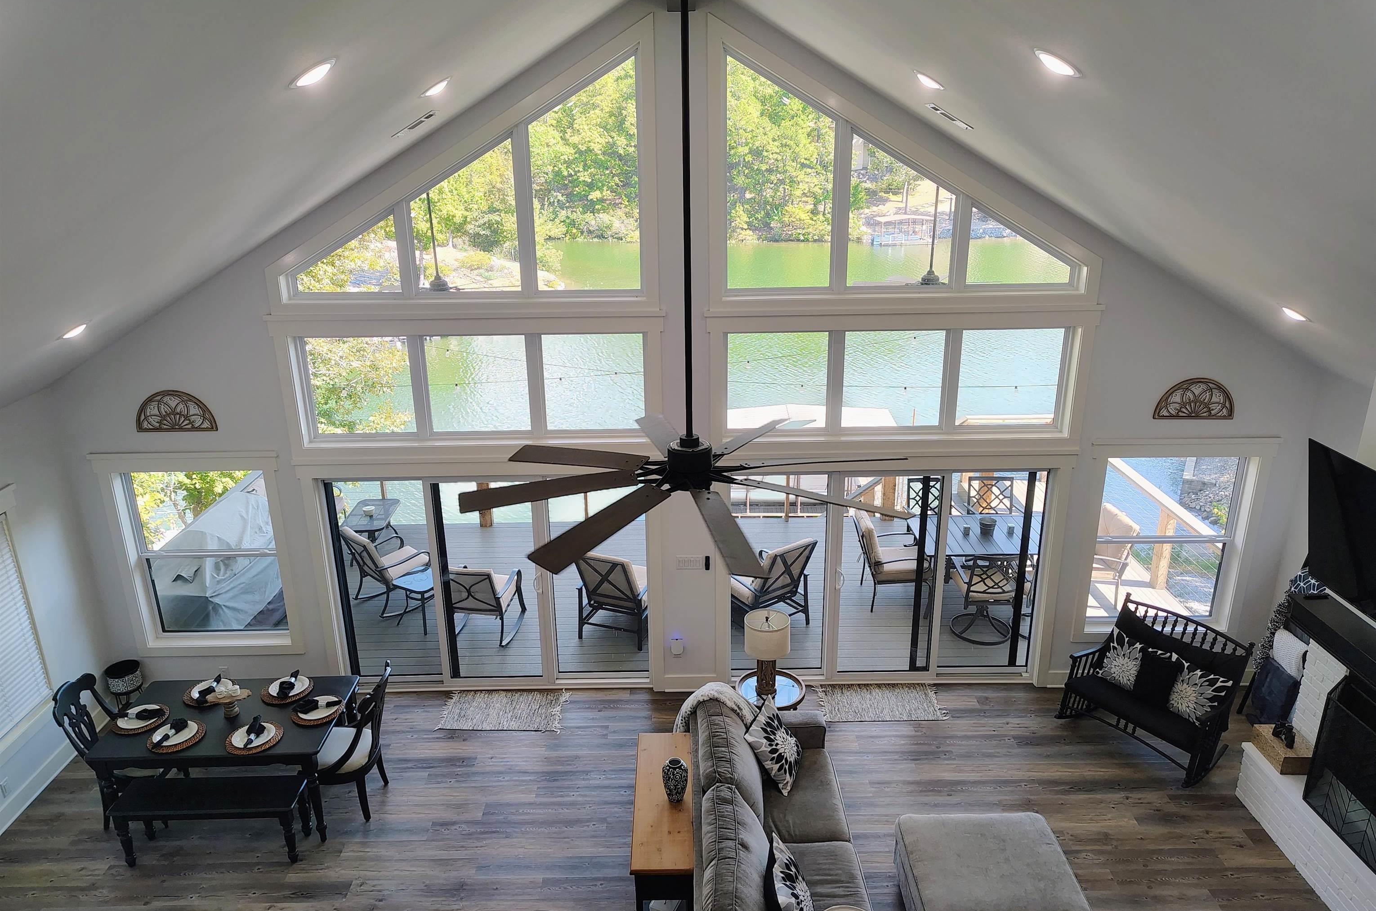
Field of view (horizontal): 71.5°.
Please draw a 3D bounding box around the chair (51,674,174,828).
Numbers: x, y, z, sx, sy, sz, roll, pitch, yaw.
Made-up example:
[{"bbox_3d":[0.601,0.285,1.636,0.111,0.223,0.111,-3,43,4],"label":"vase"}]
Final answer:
[{"bbox_3d":[-4.163,2.213,7.089,0.680,1.020,0.520,-2,19,-1],"label":"chair"}]

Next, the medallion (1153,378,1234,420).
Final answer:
[{"bbox_3d":[3.925,-0.442,7.361,0.635,0.335,0.030,-1,19,0],"label":"medallion"}]

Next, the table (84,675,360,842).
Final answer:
[{"bbox_3d":[-3.183,2.157,6.773,1.525,0.760,0.920,-1,19,0],"label":"table"}]

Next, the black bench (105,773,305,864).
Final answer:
[{"bbox_3d":[-3.353,2.608,6.770,1.230,0.450,0.360,-1,19,0],"label":"black bench"}]

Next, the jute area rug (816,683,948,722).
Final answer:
[{"bbox_3d":[1.617,2.062,8.008,1.020,0.010,0.550,-1,19,0],"label":"jute area rug"}]

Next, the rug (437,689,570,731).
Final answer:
[{"bbox_3d":[-1.619,2.240,8.401,1.050,0.012,0.580,-1,19,1],"label":"rug"}]

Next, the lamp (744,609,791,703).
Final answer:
[{"bbox_3d":[0.582,1.491,7.058,0.335,0.600,0.335,-1,19,0],"label":"lamp"}]

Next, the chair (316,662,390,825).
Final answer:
[{"bbox_3d":[-2.400,2.031,6.728,0.580,1.010,0.520,-1,19,0],"label":"chair"}]

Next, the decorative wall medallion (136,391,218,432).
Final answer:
[{"bbox_3d":[-4.258,-0.359,7.885,0.690,0.355,0.030,-1,19,2],"label":"decorative wall medallion"}]

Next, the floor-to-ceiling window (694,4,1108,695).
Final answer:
[{"bbox_3d":[1.698,-0.570,7.738,3.020,5.540,0.150,-1,19,1],"label":"floor-to-ceiling window"}]

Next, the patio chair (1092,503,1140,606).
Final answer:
[{"bbox_3d":[4.024,1.020,9.671,0.700,0.930,0.650,-2,19,-3],"label":"patio chair"}]

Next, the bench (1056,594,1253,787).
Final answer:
[{"bbox_3d":[3.562,1.764,7.340,0.680,0.970,1.090,-14,23,-33],"label":"bench"}]

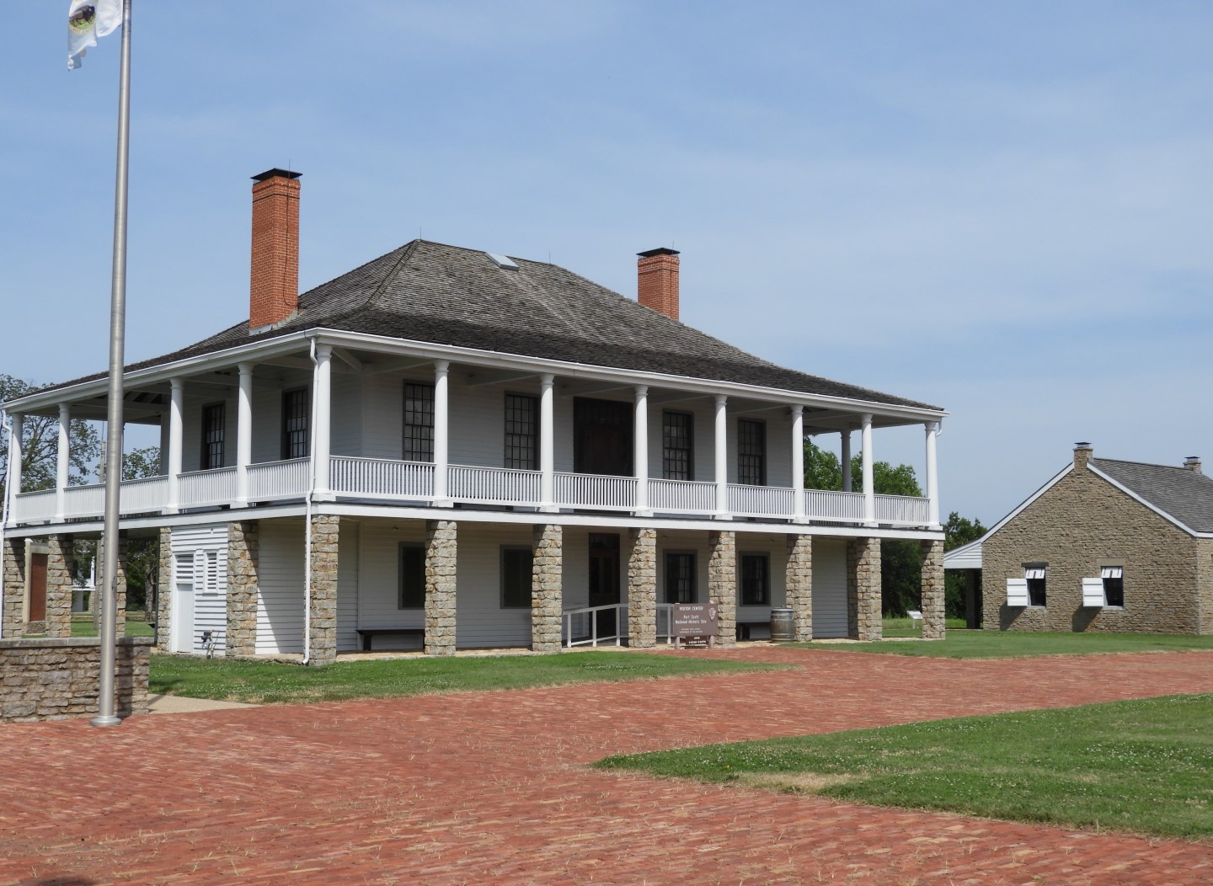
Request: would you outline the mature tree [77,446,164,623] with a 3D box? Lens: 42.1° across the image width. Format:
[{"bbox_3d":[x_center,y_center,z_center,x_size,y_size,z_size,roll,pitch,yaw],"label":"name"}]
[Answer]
[{"bbox_3d":[-24.922,4.634,86.438,8.000,10.200,8.000,2,-6,-16],"label":"mature tree"}]

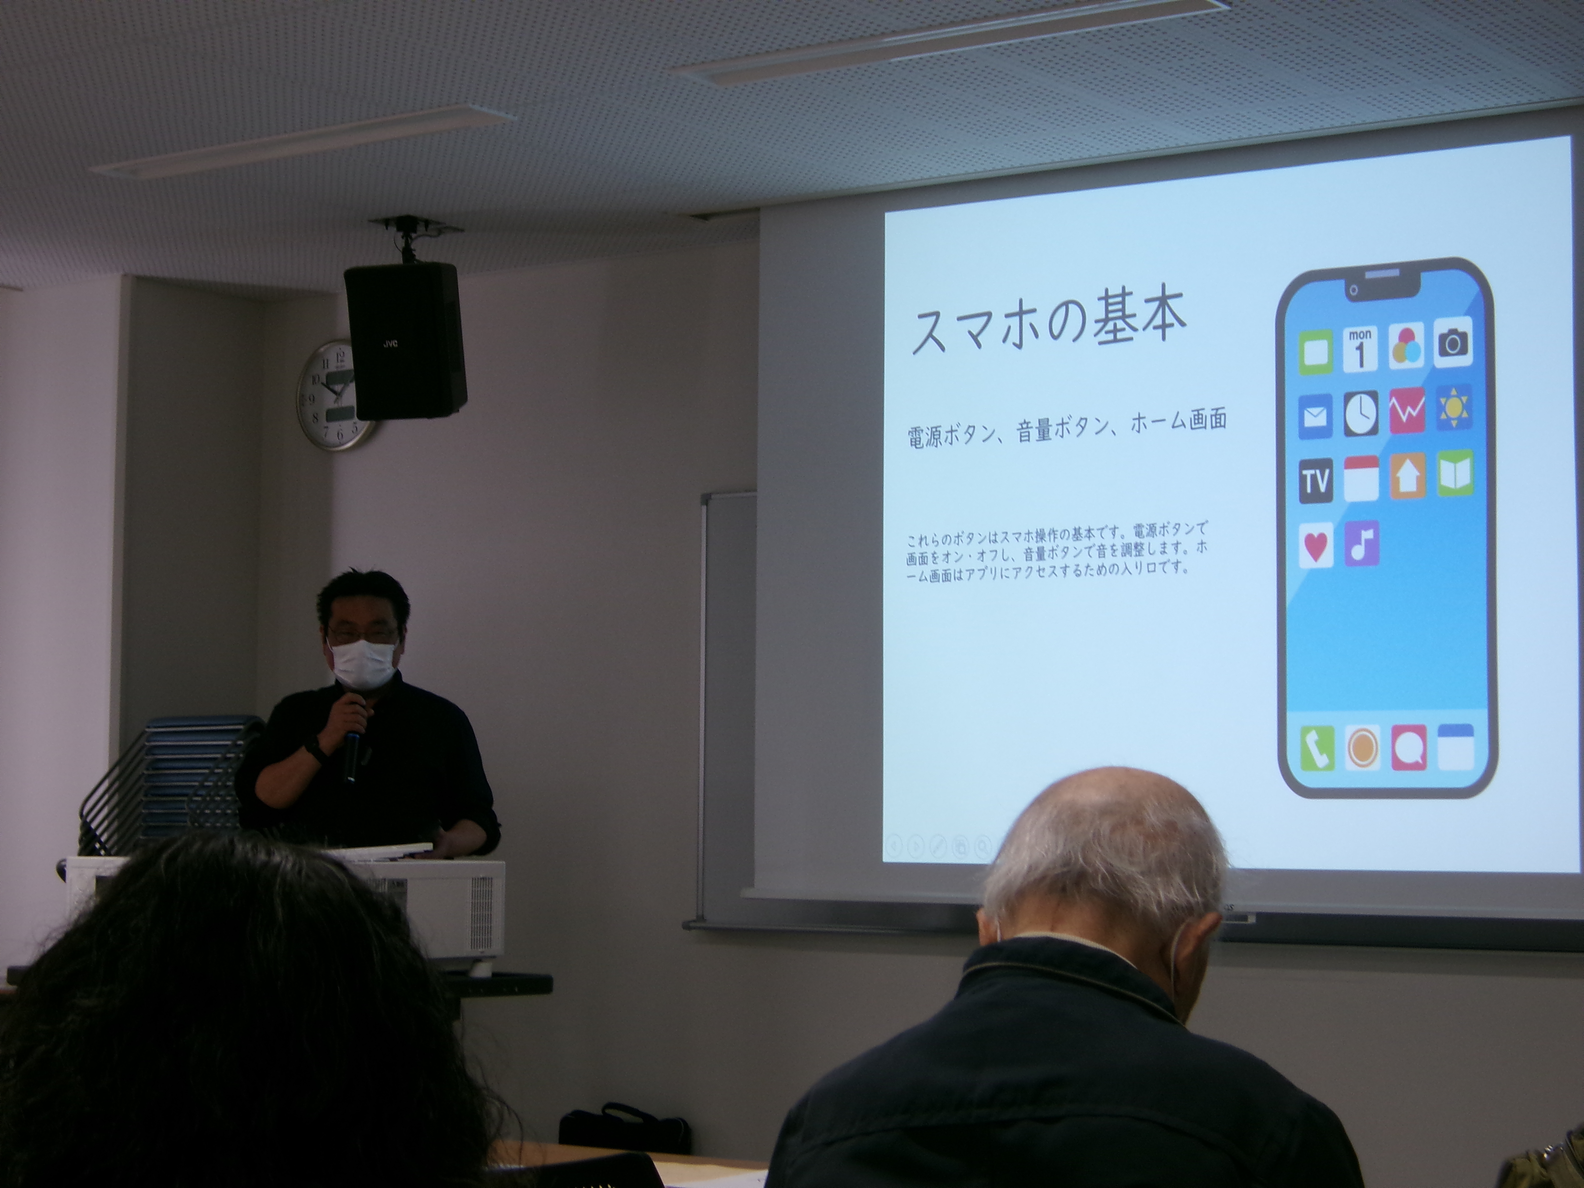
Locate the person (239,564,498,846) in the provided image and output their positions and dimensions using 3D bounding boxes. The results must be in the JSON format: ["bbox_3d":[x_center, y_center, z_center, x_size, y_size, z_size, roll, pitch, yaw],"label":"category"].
[{"bbox_3d":[-0.912,0.808,6.890,0.570,1.720,0.400,1,-4,-5],"label":"person"}]

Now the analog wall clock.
[{"bbox_3d":[-1.378,-0.605,9.757,0.345,0.345,0.050,-2,-5,35],"label":"analog wall clock"}]

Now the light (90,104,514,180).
[{"bbox_3d":[-1.191,-1.106,7.678,1.265,0.070,0.175,-2,-5,36],"label":"light"}]

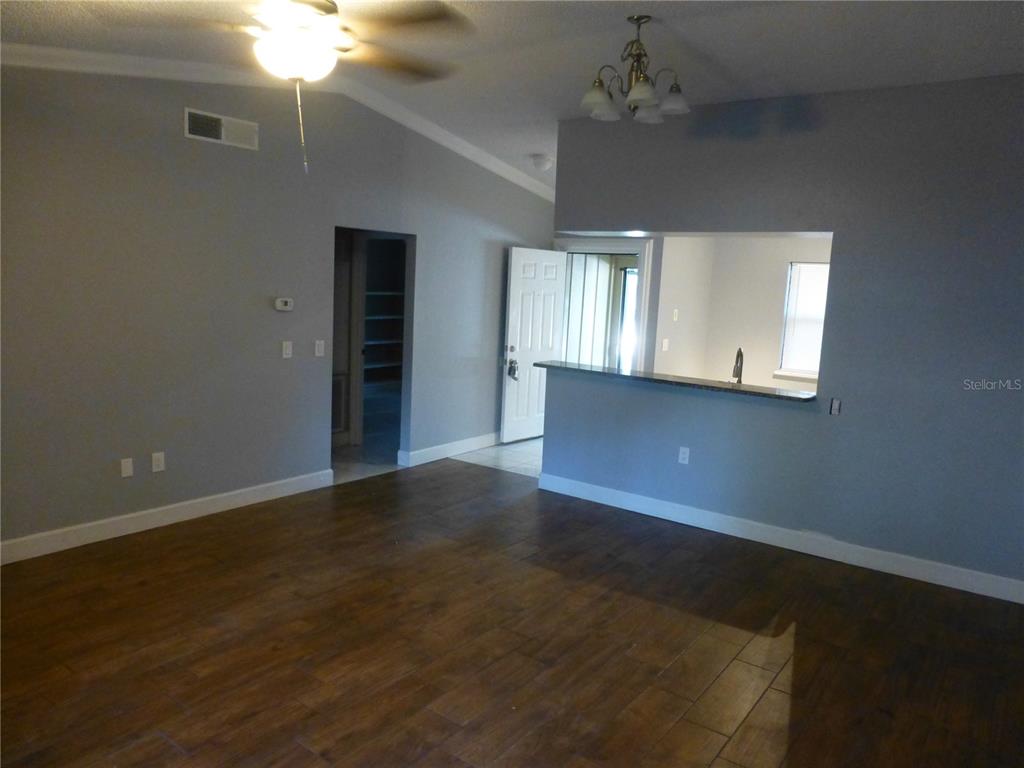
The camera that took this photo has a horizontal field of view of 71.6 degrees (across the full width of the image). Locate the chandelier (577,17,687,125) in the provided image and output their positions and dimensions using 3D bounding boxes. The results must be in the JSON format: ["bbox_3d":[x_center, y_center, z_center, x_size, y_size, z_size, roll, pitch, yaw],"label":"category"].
[{"bbox_3d":[0.682,-1.736,3.888,0.605,0.501,0.605,3,8,0],"label":"chandelier"}]

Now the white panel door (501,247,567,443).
[{"bbox_3d":[0.255,-0.423,7.825,0.050,2.053,0.913,9,10,40],"label":"white panel door"}]

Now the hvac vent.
[{"bbox_3d":[-1.863,-1.646,4.604,0.020,0.178,0.523,8,9,35],"label":"hvac vent"}]

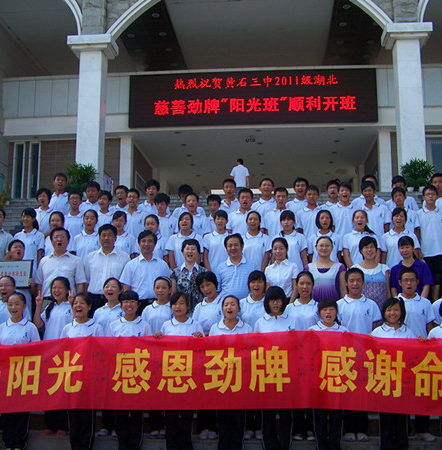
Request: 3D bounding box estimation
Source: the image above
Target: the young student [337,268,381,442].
[{"bbox_3d":[1.332,1.255,6.398,0.470,1.670,0.320,-1,-7,8],"label":"young student"}]

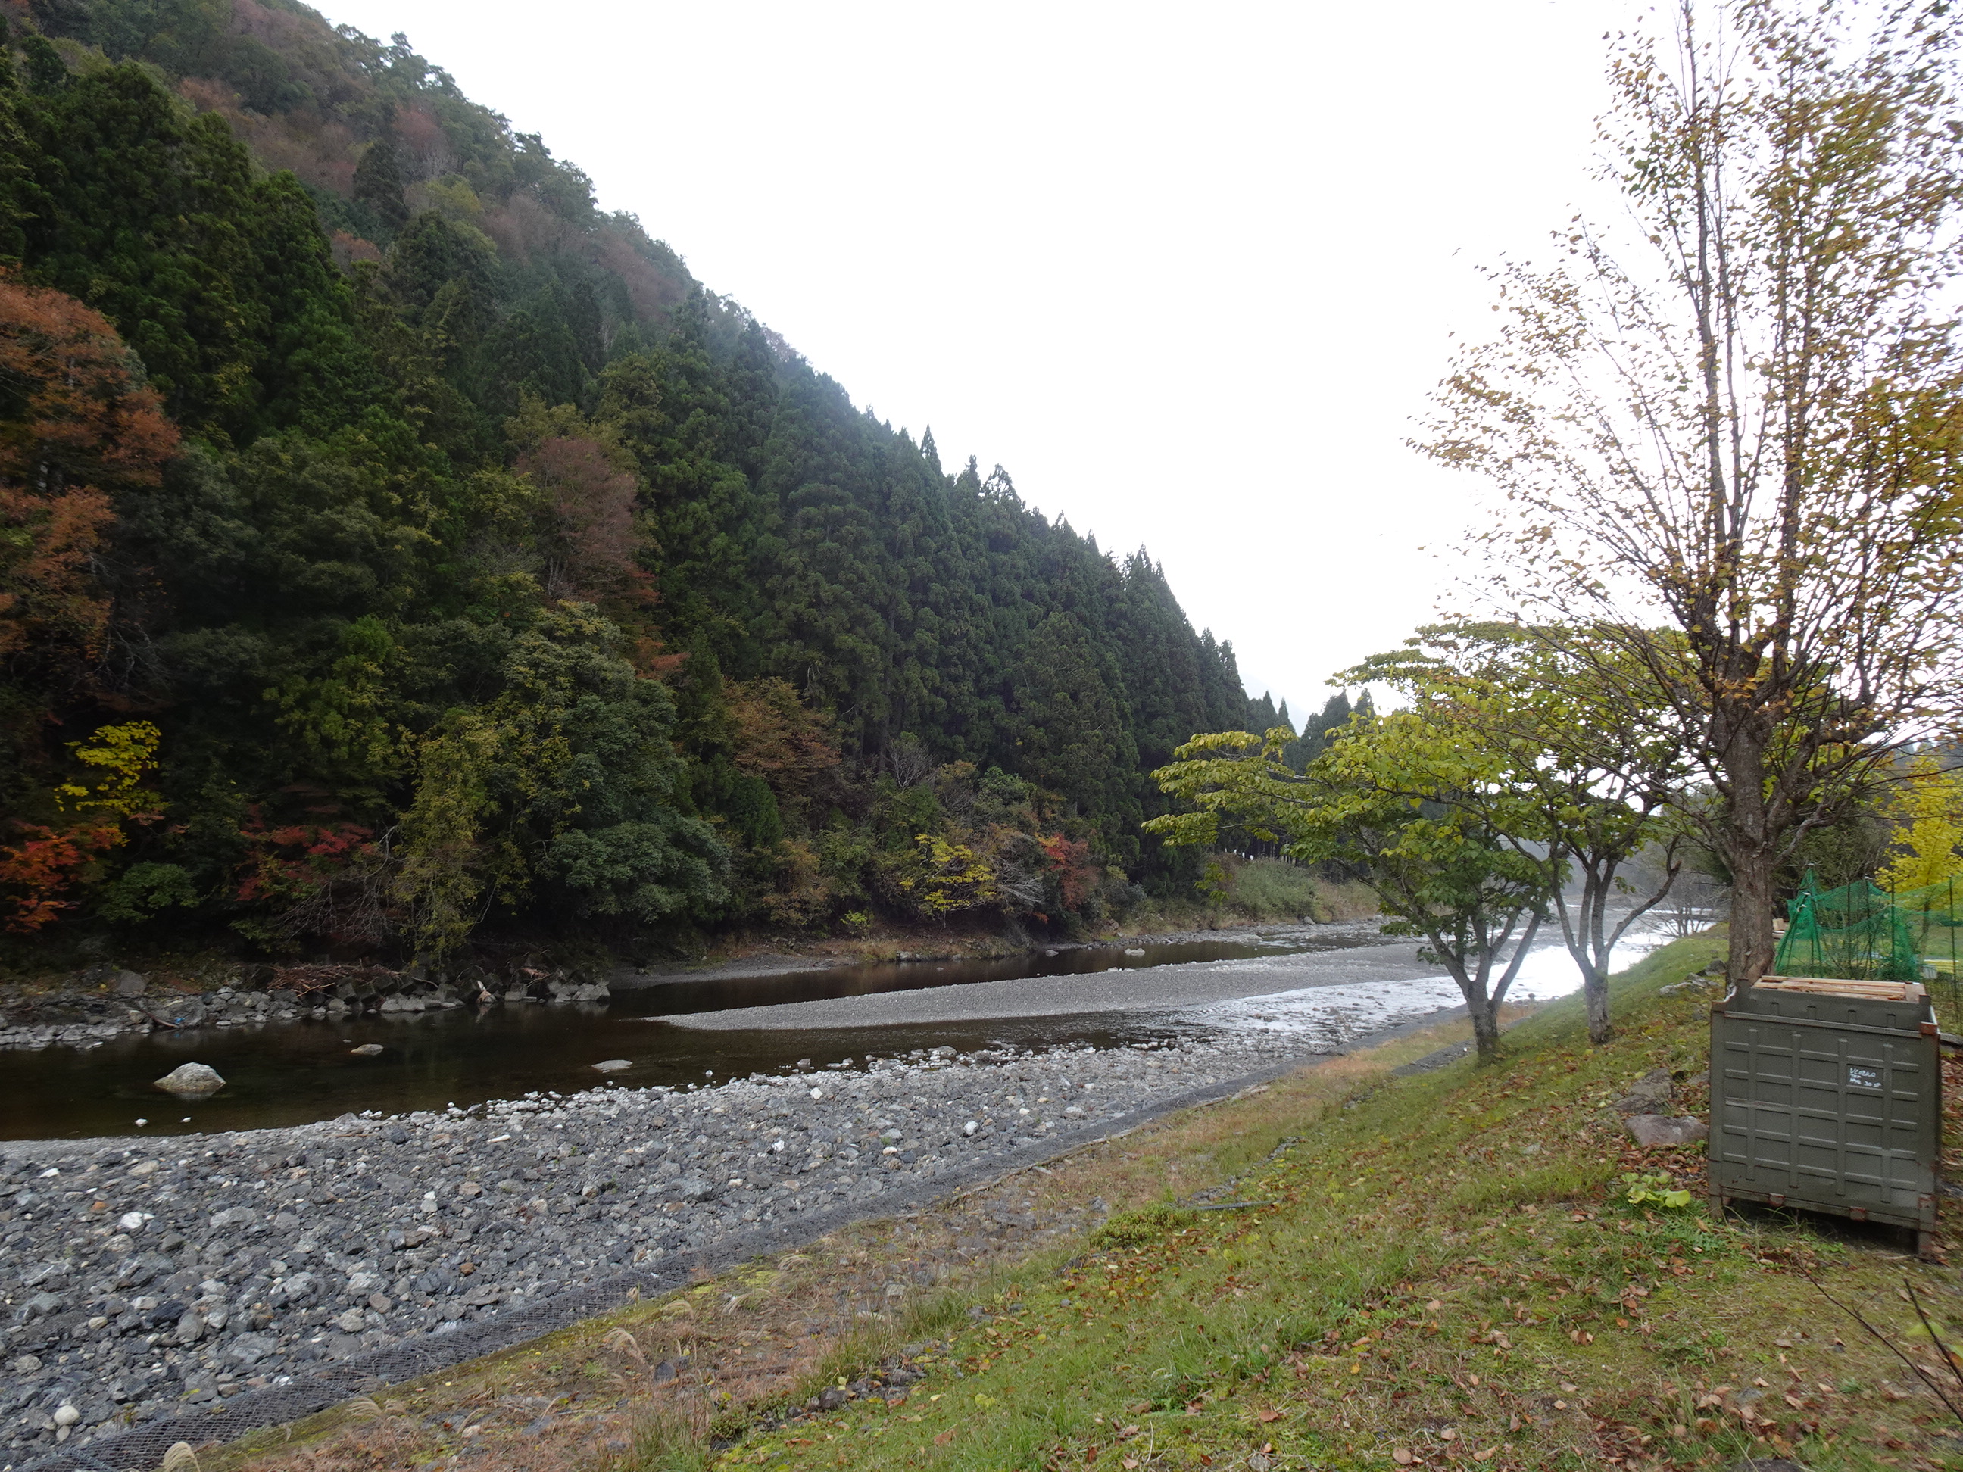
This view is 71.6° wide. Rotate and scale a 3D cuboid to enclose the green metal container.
[{"bbox_3d":[4.064,1.763,6.555,0.850,0.975,1.240,0,-4,34],"label":"green metal container"}]

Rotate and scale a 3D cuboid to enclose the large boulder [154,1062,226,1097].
[{"bbox_3d":[-15.894,6.902,27.382,1.280,0.600,1.050,5,-5,-29],"label":"large boulder"}]

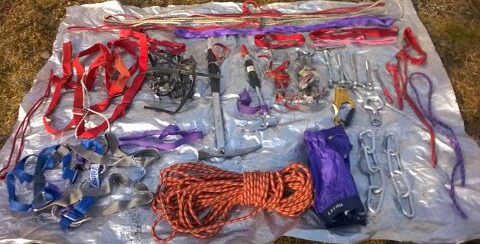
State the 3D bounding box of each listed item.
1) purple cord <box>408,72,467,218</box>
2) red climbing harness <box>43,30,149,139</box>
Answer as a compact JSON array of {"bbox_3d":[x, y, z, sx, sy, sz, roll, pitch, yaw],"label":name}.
[{"bbox_3d":[0.852,0.055,1.650,0.115,0.018,0.730,0,53,0],"label":"purple cord"},{"bbox_3d":[-0.658,-0.204,1.826,0.450,0.050,0.670,-6,53,-4],"label":"red climbing harness"}]

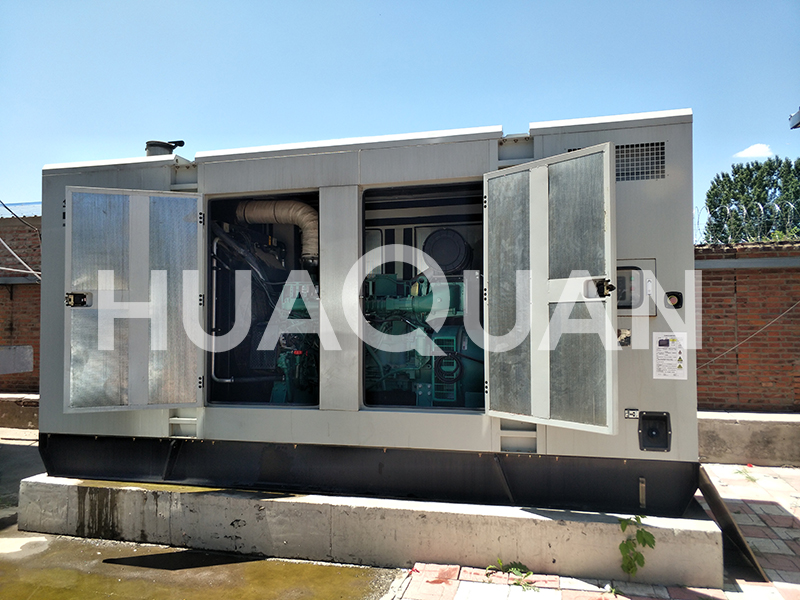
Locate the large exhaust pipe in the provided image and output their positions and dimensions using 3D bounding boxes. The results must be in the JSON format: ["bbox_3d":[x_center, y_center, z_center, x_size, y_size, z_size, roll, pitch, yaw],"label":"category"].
[{"bbox_3d":[-1.068,-0.585,5.094,0.850,0.605,0.230,-1,-2,13],"label":"large exhaust pipe"}]

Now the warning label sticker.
[{"bbox_3d":[1.670,0.347,3.571,0.190,0.290,0.005,-1,-2,14],"label":"warning label sticker"}]

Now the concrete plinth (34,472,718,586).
[{"bbox_3d":[-0.329,1.587,4.916,5.000,0.348,2.035,-1,-2,13],"label":"concrete plinth"}]

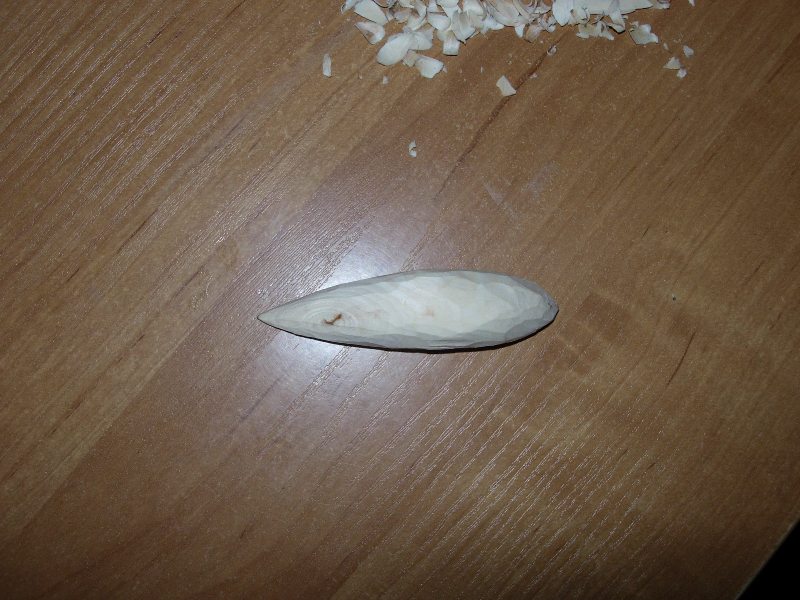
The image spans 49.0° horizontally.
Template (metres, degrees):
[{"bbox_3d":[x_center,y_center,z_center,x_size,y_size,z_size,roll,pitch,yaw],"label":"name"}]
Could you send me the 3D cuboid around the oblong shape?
[{"bbox_3d":[0.004,0.004,0.350,0.120,0.020,0.032,-1,85,-4],"label":"oblong shape"}]

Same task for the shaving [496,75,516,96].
[{"bbox_3d":[0.044,-0.090,0.371,0.006,0.002,0.009,-39,88,-6],"label":"shaving"}]

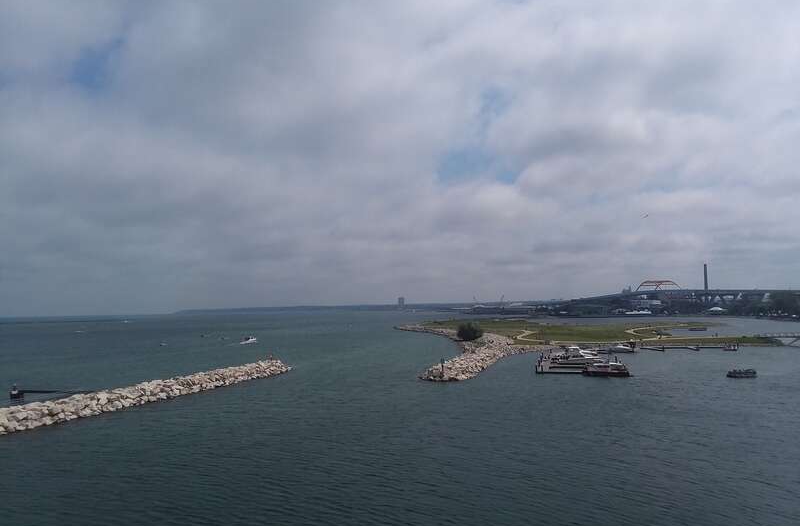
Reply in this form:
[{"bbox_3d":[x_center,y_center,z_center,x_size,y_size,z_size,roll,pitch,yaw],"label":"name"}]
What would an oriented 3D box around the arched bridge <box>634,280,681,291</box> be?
[{"bbox_3d":[515.502,47.554,1246.795,34.000,25.000,165.000,-1,-4,3],"label":"arched bridge"}]

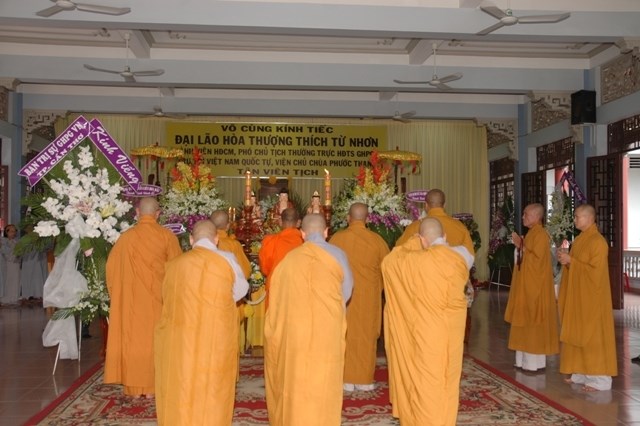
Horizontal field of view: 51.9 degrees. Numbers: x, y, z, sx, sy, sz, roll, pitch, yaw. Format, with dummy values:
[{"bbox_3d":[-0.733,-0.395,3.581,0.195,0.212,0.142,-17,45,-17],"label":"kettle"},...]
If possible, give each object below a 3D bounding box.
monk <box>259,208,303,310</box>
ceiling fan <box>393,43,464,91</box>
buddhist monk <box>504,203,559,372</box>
[{"bbox_3d":[-0.278,0.753,5.785,0.570,1.590,0.450,0,-1,-6],"label":"monk"},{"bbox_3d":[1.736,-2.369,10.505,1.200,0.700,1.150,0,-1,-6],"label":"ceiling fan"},{"bbox_3d":[2.133,0.734,6.615,0.560,1.665,0.500,0,-1,2],"label":"buddhist monk"}]

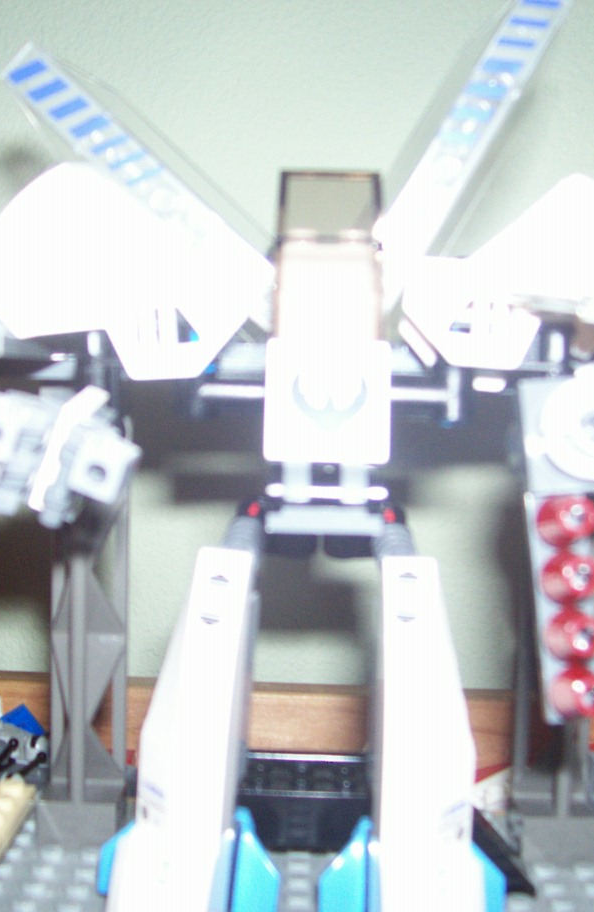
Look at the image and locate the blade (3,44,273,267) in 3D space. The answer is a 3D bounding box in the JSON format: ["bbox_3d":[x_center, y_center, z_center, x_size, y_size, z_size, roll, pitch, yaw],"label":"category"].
[{"bbox_3d":[-0.025,-0.049,0.199,0.056,0.017,0.005,43,0,0],"label":"blade"}]

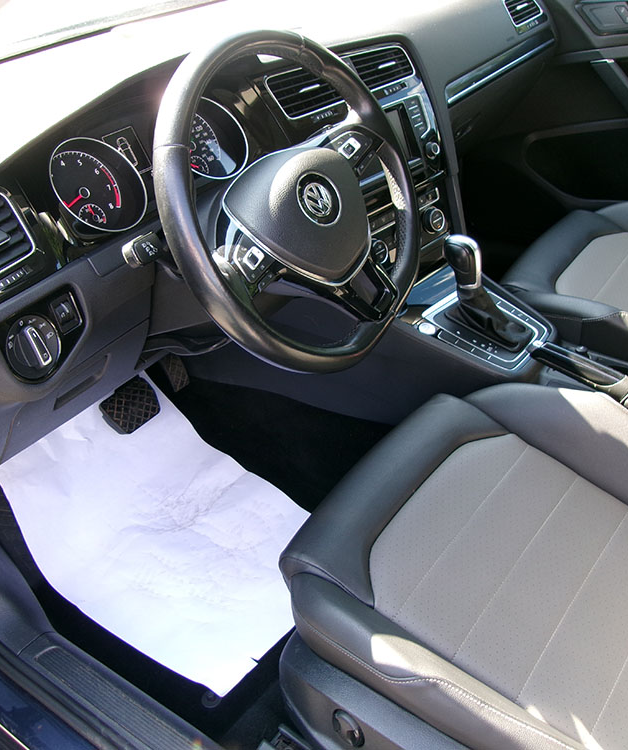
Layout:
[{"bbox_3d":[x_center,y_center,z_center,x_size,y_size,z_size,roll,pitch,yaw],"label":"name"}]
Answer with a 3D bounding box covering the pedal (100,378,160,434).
[{"bbox_3d":[-0.317,0.053,1.324,0.035,0.072,0.092,-15,20,48],"label":"pedal"}]

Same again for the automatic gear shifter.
[{"bbox_3d":[0.263,-0.131,1.180,0.140,0.155,0.062,22,44,30],"label":"automatic gear shifter"}]

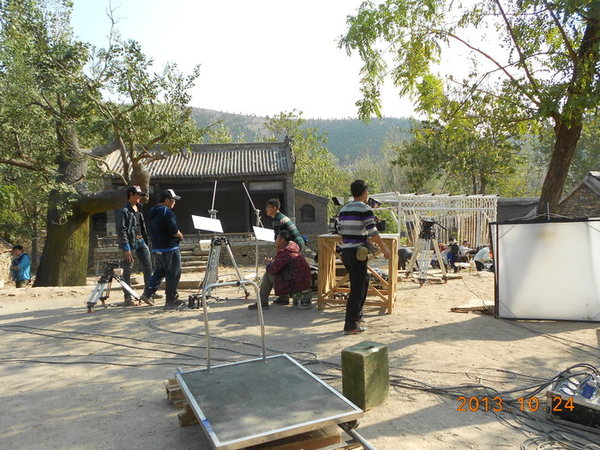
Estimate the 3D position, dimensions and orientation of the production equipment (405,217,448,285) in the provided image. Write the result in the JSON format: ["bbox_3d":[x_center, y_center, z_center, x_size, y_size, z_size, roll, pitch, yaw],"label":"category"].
[{"bbox_3d":[2.447,0.458,8.717,0.760,1.240,0.740,-1,2,-6],"label":"production equipment"}]

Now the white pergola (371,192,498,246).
[{"bbox_3d":[4.164,-0.083,13.946,3.300,1.880,2.300,-1,2,-14],"label":"white pergola"}]

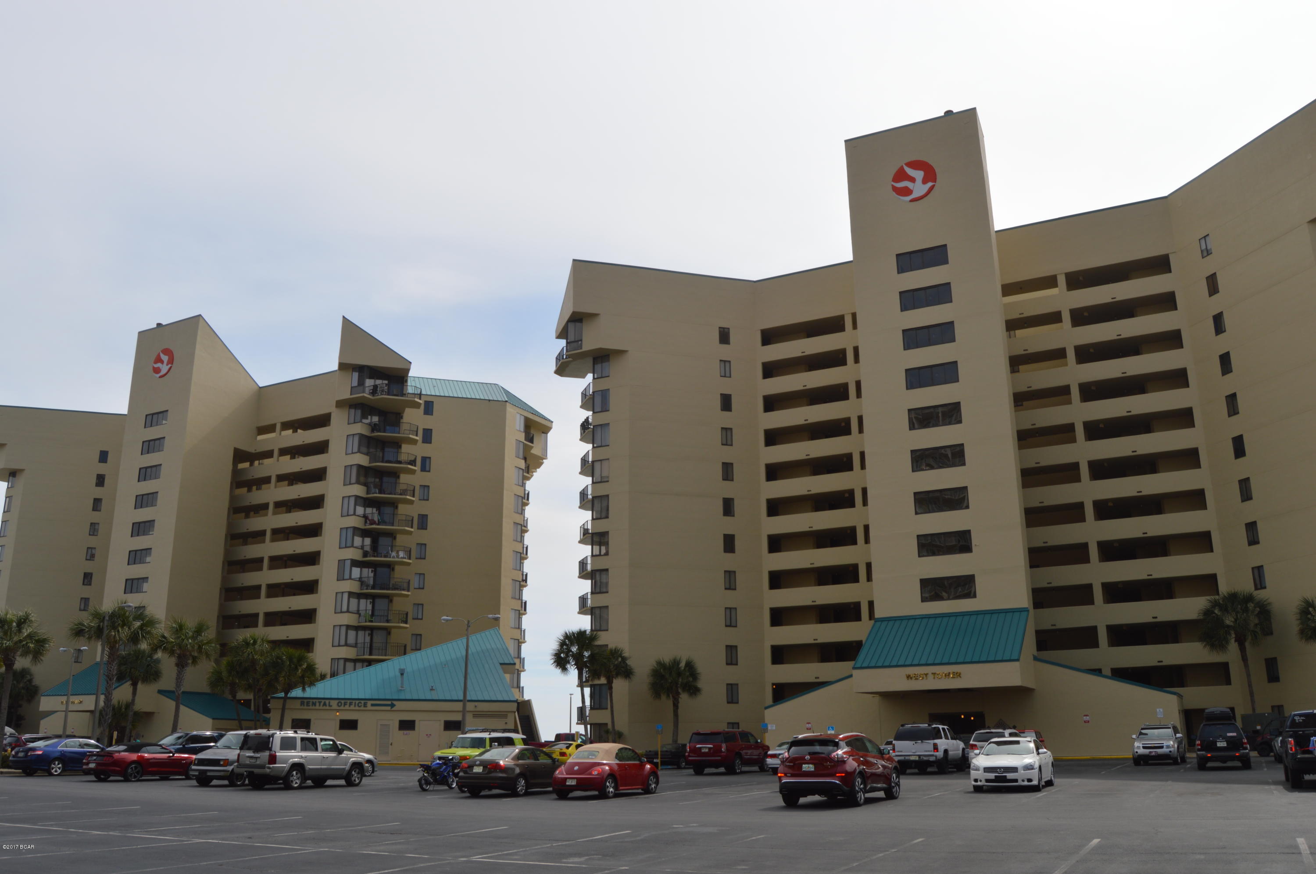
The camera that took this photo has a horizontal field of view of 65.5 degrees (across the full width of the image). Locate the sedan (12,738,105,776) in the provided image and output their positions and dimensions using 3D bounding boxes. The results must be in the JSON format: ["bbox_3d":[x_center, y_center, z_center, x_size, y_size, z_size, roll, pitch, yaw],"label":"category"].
[{"bbox_3d":[-23.466,12.864,41.064,1.820,1.460,4.806,-7,-17,21],"label":"sedan"}]

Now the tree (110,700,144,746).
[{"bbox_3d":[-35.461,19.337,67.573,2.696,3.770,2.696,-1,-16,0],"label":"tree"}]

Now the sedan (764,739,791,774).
[{"bbox_3d":[6.207,13.281,42.449,1.830,1.430,4.850,-9,-18,26],"label":"sedan"}]

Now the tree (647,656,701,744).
[{"bbox_3d":[0.971,16.638,62.317,3.212,6.330,3.212,-1,-16,0],"label":"tree"}]

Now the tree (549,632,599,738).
[{"bbox_3d":[-5.084,15.995,63.056,3.200,8.020,3.200,0,-16,0],"label":"tree"}]

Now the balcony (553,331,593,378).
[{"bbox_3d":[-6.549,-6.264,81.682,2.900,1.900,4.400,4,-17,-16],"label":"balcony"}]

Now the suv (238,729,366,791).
[{"bbox_3d":[-11.413,10.551,33.433,1.880,1.820,4.720,-8,-18,25],"label":"suv"}]

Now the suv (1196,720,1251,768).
[{"bbox_3d":[21.998,12.042,39.986,1.820,1.800,4.640,-9,-18,26],"label":"suv"}]

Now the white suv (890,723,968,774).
[{"bbox_3d":[11.321,12.913,42.436,2.000,1.950,5.100,-9,-18,27],"label":"white suv"}]

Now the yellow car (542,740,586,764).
[{"bbox_3d":[-3.953,15.471,49.488,1.860,1.350,4.650,-8,-18,25],"label":"yellow car"}]

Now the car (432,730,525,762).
[{"bbox_3d":[-7.036,12.746,40.779,1.905,1.830,4.670,-9,-18,25],"label":"car"}]

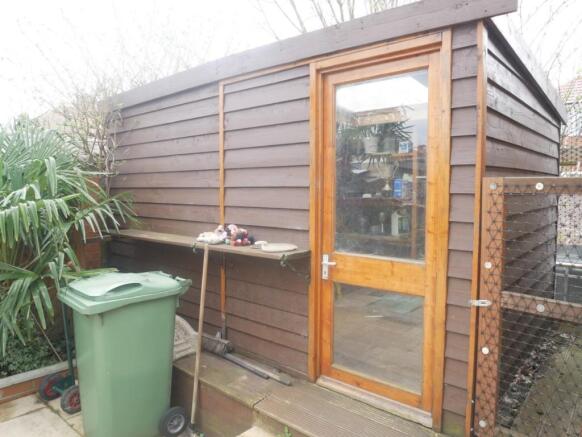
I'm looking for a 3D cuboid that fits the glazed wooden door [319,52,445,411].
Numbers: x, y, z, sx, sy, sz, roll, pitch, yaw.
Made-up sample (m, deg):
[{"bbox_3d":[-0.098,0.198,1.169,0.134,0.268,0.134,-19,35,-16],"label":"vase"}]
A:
[{"bbox_3d":[0.503,0.081,2.437,0.770,1.985,0.055,3,5,39],"label":"glazed wooden door"}]

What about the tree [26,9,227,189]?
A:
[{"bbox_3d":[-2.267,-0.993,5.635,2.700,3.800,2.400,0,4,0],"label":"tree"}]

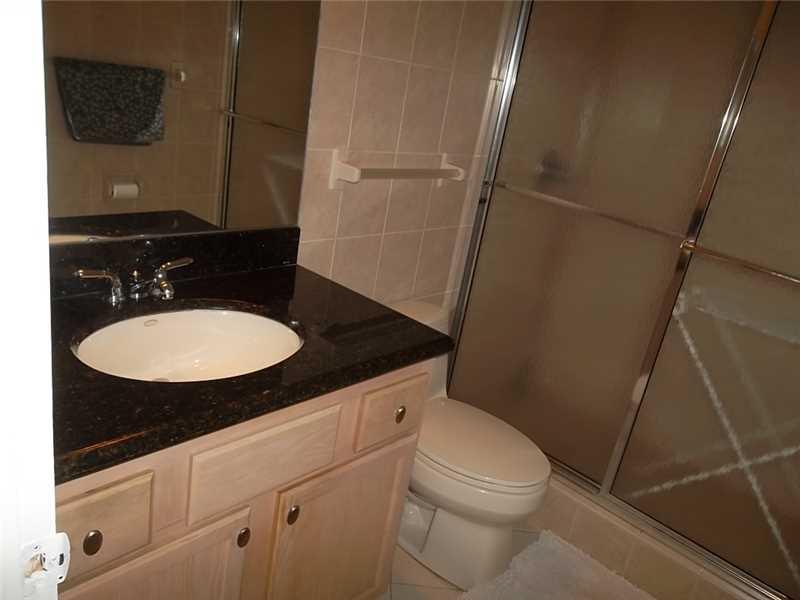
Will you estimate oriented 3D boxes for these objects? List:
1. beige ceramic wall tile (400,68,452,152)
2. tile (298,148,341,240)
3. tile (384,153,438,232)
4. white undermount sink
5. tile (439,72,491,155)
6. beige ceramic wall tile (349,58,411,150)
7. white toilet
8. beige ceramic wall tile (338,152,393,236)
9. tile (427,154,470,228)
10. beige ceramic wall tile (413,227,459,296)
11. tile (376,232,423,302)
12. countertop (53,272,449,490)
[{"bbox_3d":[0.074,-0.576,1.916,0.010,0.251,0.201,25,24,37],"label":"beige ceramic wall tile"},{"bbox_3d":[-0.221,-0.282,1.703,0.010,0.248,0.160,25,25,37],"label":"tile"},{"bbox_3d":[0.034,-0.341,1.999,0.010,0.251,0.201,25,24,37],"label":"tile"},{"bbox_3d":[-0.410,0.159,1.224,0.370,0.180,0.450,25,25,37],"label":"white undermount sink"},{"bbox_3d":[0.208,-0.600,2.042,0.010,0.248,0.197,25,25,37],"label":"tile"},{"bbox_3d":[-0.060,-0.542,1.751,0.010,0.248,0.197,25,25,37],"label":"beige ceramic wall tile"},{"bbox_3d":[0.136,0.453,1.944,0.690,0.665,0.440,25,25,37],"label":"white toilet"},{"bbox_3d":[-0.101,-0.312,1.850,0.010,0.251,0.201,25,24,37],"label":"beige ceramic wall tile"},{"bbox_3d":[0.169,-0.370,2.148,0.010,0.251,0.201,25,24,37],"label":"tile"},{"bbox_3d":[0.128,-0.135,2.231,0.010,0.251,0.201,25,24,37],"label":"beige ceramic wall tile"},{"bbox_3d":[-0.006,-0.104,2.063,0.010,0.248,0.197,25,25,37],"label":"tile"},{"bbox_3d":[-0.395,0.076,1.236,0.555,0.037,0.920,25,24,37],"label":"countertop"}]

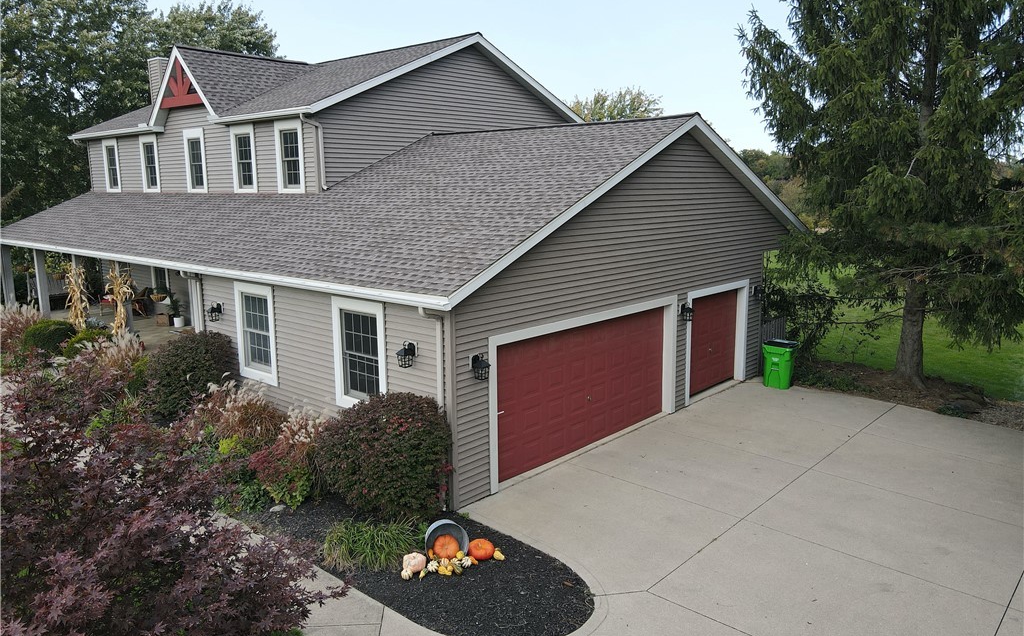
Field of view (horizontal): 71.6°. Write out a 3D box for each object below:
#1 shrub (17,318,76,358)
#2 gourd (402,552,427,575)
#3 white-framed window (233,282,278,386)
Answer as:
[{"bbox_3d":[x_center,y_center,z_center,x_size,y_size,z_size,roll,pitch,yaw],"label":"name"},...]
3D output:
[{"bbox_3d":[-12.685,0.553,19.384,1.400,1.120,1.320,8,13,42],"label":"shrub"},{"bbox_3d":[-1.119,2.828,8.180,0.268,0.220,0.268,-1,9,0],"label":"gourd"},{"bbox_3d":[-4.678,0.284,12.904,1.356,1.790,0.100,8,13,42],"label":"white-framed window"}]

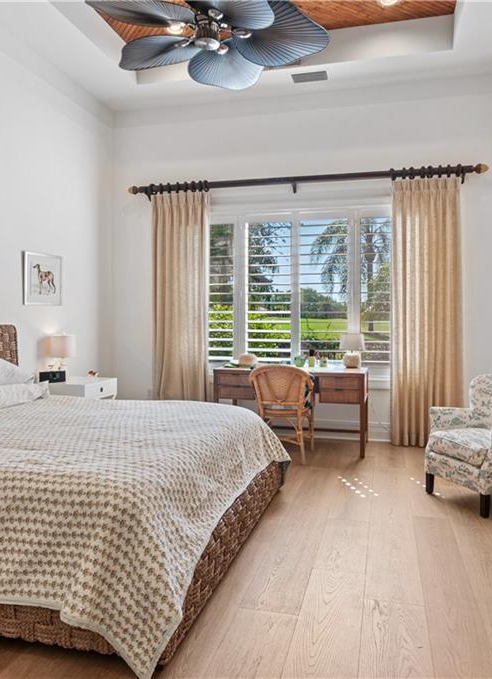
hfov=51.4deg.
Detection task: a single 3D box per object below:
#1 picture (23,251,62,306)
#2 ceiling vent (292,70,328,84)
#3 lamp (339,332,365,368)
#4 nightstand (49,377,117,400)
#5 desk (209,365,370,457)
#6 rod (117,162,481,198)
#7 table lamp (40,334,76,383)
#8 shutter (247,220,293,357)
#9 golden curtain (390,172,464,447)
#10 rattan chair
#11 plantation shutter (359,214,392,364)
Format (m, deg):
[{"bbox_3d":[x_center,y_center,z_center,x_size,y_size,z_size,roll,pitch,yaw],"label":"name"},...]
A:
[{"bbox_3d":[-1.851,-0.543,4.671,0.030,0.465,0.540,1,2,14],"label":"picture"},{"bbox_3d":[0.637,-2.600,5.074,0.346,0.025,0.193,1,2,14],"label":"ceiling vent"},{"bbox_3d":[1.064,0.101,5.121,0.240,0.361,0.240,1,2,14],"label":"lamp"},{"bbox_3d":[-1.572,0.722,4.849,0.470,0.660,0.580,1,2,14],"label":"nightstand"},{"bbox_3d":[0.472,0.671,5.110,1.468,0.778,0.625,1,2,14],"label":"desk"},{"bbox_3d":[0.490,-1.638,5.307,3.740,0.120,0.120,1,2,14],"label":"rod"},{"bbox_3d":[-1.703,0.170,4.690,0.260,0.450,0.260,1,2,14],"label":"table lamp"},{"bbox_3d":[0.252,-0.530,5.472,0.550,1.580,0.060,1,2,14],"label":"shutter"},{"bbox_3d":[1.795,-0.269,5.085,0.678,2.650,0.140,1,2,14],"label":"golden curtain"},{"bbox_3d":[0.355,0.631,4.660,0.540,0.860,0.570,1,2,16],"label":"rattan chair"},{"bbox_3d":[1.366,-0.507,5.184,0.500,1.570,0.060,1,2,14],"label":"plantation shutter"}]

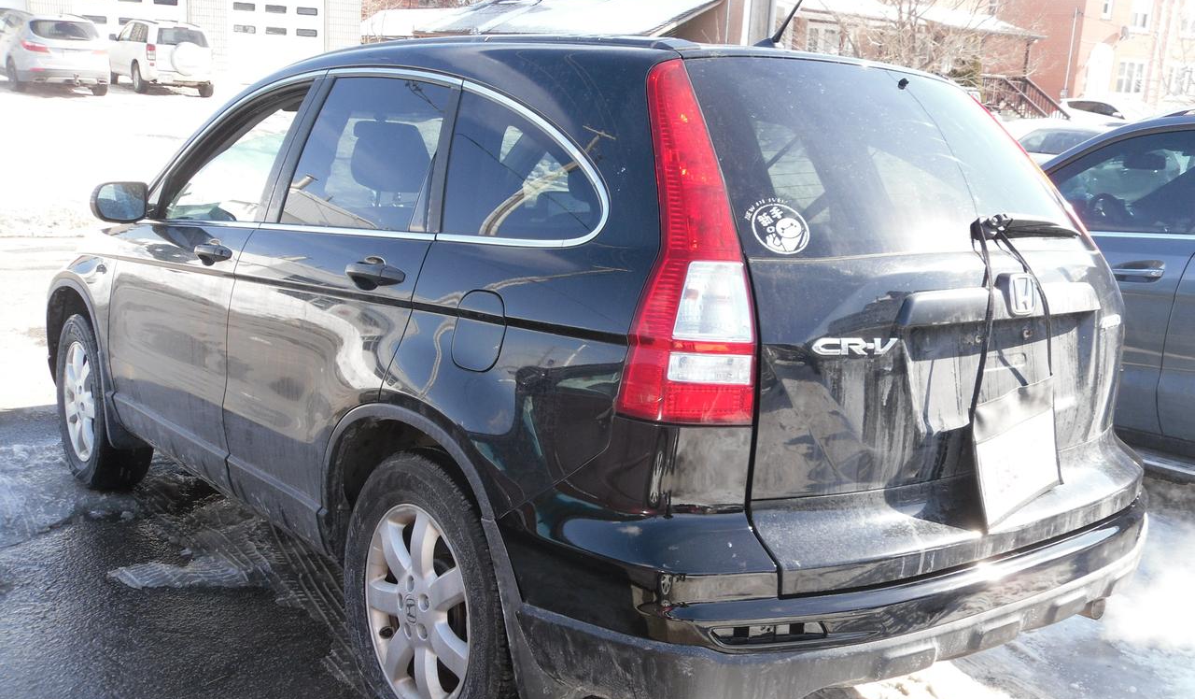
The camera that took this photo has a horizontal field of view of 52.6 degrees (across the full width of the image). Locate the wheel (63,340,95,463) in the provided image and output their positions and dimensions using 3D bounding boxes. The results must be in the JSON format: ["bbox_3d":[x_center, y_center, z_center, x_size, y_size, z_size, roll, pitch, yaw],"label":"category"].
[{"bbox_3d":[-1.978,0.201,4.787,0.170,0.470,0.470,-5,11,-38],"label":"wheel"}]

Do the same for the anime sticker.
[{"bbox_3d":[0.337,-0.230,2.268,0.127,0.128,0.004,-1,-30,-17],"label":"anime sticker"}]

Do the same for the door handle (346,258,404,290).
[{"bbox_3d":[-0.497,-0.168,2.693,0.055,0.068,0.235,-5,11,-38],"label":"door handle"}]

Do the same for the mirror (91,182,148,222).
[{"bbox_3d":[-1.565,-0.479,3.941,0.200,0.142,0.120,-5,11,-38],"label":"mirror"}]

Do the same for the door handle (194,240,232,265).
[{"bbox_3d":[-1.094,-0.273,3.444,0.055,0.062,0.230,-5,11,-38],"label":"door handle"}]

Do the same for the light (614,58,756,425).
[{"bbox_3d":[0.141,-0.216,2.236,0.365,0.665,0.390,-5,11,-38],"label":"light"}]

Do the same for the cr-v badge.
[{"bbox_3d":[0.487,-0.009,2.270,0.190,0.036,0.012,-2,10,-24],"label":"cr-v badge"}]

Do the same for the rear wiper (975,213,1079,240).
[{"bbox_3d":[0.928,-0.257,2.580,0.075,0.062,0.465,10,12,42],"label":"rear wiper"}]

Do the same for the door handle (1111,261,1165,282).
[{"bbox_3d":[1.934,-0.281,4.350,0.055,0.060,0.240,-4,11,-32],"label":"door handle"}]

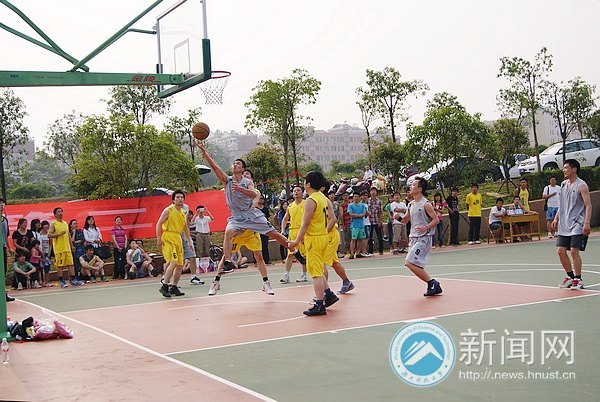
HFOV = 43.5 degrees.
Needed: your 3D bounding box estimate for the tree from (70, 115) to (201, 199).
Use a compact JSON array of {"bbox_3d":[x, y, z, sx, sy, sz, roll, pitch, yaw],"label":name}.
[{"bbox_3d":[-4.803,-1.059,21.800,3.400,2.800,3.100,-4,-1,0],"label":"tree"}]

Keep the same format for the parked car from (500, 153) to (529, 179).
[{"bbox_3d":[12.255,-1.883,41.000,1.800,1.470,4.500,-4,-1,30],"label":"parked car"}]

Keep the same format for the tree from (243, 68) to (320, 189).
[{"bbox_3d":[-0.664,-2.675,28.500,2.880,4.710,2.600,-3,-1,0],"label":"tree"}]

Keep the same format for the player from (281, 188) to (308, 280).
[{"bbox_3d":[-0.064,0.593,13.700,0.550,1.770,0.420,-4,-1,14],"label":"player"}]

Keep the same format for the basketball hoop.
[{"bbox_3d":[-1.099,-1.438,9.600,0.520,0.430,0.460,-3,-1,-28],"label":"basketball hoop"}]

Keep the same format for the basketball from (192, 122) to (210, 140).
[{"bbox_3d":[-1.325,-0.935,10.100,0.243,0.243,0.243,-3,-1,0],"label":"basketball"}]

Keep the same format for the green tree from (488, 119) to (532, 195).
[{"bbox_3d":[8.228,-1.767,29.500,1.650,2.950,1.480,-3,-1,0],"label":"green tree"}]

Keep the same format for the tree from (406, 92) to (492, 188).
[{"bbox_3d":[5.235,-2.013,26.300,2.850,3.500,2.700,-4,-1,0],"label":"tree"}]

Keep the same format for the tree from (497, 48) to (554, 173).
[{"bbox_3d":[9.307,-3.756,31.000,2.230,5.240,2.010,-3,-1,0],"label":"tree"}]

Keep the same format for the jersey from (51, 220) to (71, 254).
[{"bbox_3d":[-5.239,0.791,16.500,0.450,0.720,0.300,-3,-1,-30],"label":"jersey"}]

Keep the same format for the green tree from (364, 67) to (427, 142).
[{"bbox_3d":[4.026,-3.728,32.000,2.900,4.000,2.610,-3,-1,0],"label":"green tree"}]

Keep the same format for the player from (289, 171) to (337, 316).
[{"bbox_3d":[0.162,0.529,9.350,0.580,1.740,0.500,-4,-1,21],"label":"player"}]

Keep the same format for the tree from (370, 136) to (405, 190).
[{"bbox_3d":[3.398,-1.429,29.000,1.350,2.050,1.220,-3,-1,0],"label":"tree"}]

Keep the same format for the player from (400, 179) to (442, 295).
[{"bbox_3d":[1.609,0.482,10.200,0.620,1.600,0.500,-3,-1,-27],"label":"player"}]

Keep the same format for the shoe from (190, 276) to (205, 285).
[{"bbox_3d":[-1.965,1.524,14.400,0.300,0.130,0.110,-4,-1,30],"label":"shoe"}]

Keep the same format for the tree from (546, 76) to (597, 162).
[{"bbox_3d":[10.483,-2.722,29.000,1.900,4.100,1.900,-4,-1,0],"label":"tree"}]

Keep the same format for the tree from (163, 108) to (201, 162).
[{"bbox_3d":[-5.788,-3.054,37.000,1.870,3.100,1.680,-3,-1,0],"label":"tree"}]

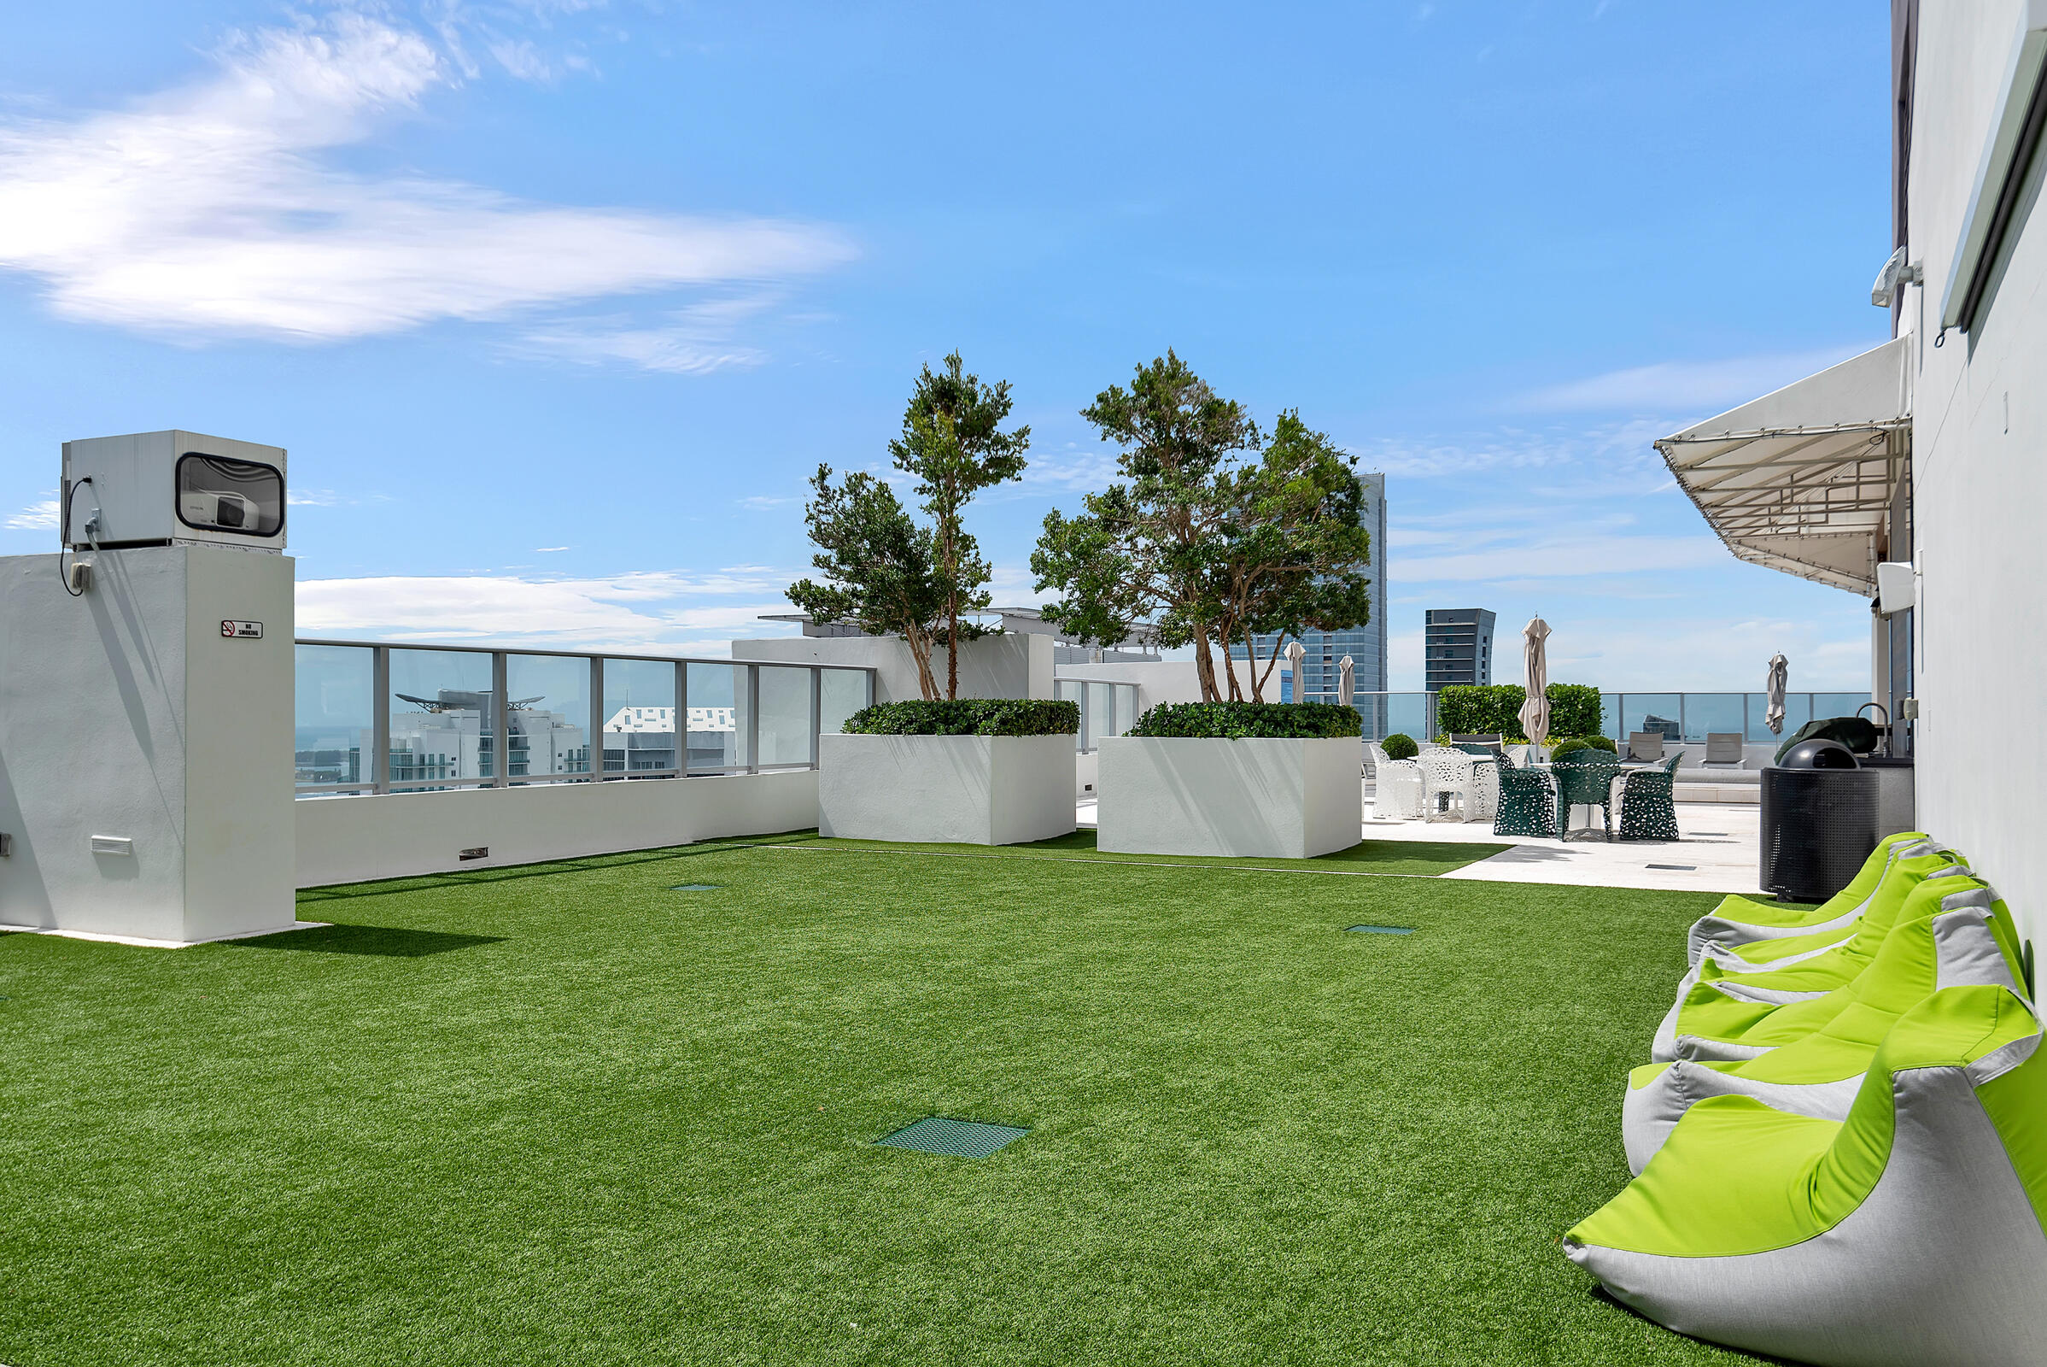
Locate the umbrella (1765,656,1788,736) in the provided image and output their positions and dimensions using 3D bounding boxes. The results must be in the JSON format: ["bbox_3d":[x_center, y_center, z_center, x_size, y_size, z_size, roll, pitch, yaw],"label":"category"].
[{"bbox_3d":[14.575,0.615,29.707,0.483,2.377,0.483,-1,-1,26],"label":"umbrella"}]

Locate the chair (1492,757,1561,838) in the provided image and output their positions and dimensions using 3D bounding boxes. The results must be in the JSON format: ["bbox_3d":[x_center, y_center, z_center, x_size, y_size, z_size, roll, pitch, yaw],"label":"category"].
[{"bbox_3d":[4.955,1.074,15.110,0.584,0.816,0.604,-1,-1,29],"label":"chair"}]

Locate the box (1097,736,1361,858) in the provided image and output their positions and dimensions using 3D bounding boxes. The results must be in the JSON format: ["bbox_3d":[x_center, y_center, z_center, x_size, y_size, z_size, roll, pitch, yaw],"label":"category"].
[{"bbox_3d":[1.874,0.964,13.654,1.828,0.973,1.833,-1,-1,27],"label":"box"}]

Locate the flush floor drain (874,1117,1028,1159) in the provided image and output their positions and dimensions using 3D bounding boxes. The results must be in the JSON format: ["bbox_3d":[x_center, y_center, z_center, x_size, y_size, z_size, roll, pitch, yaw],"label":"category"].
[{"bbox_3d":[-0.191,1.250,4.203,0.305,0.020,0.305,0,-1,26],"label":"flush floor drain"}]

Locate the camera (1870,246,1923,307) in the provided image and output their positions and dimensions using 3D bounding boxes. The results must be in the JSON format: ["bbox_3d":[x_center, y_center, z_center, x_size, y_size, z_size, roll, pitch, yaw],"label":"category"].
[{"bbox_3d":[5.647,-2.624,9.919,0.272,0.383,0.252,-1,-1,27],"label":"camera"}]

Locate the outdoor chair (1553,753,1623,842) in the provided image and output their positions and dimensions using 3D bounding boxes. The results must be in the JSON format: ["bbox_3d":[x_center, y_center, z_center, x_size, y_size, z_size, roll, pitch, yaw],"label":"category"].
[{"bbox_3d":[5.160,1.030,14.080,0.620,0.820,0.570,0,-1,15],"label":"outdoor chair"}]

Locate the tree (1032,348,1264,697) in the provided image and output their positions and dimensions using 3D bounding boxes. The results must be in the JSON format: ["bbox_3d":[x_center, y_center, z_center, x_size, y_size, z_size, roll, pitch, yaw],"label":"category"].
[{"bbox_3d":[1.098,-1.176,13.728,1.964,3.343,1.762,0,-1,5],"label":"tree"}]

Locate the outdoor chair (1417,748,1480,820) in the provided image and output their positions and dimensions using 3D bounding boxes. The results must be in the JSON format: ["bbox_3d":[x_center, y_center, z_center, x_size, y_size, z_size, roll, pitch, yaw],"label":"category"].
[{"bbox_3d":[4.620,1.079,16.650,0.620,0.820,0.570,0,-1,23],"label":"outdoor chair"}]

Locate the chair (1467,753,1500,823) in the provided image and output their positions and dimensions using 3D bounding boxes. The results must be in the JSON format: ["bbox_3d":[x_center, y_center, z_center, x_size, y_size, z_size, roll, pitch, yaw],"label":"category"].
[{"bbox_3d":[5.354,1.121,17.236,0.584,0.816,0.604,-1,-1,27],"label":"chair"}]

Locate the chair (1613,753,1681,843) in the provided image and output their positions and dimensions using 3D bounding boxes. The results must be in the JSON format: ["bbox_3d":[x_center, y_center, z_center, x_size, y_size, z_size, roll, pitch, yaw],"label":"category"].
[{"bbox_3d":[6.000,1.064,14.641,0.584,0.816,0.604,-1,-1,23],"label":"chair"}]

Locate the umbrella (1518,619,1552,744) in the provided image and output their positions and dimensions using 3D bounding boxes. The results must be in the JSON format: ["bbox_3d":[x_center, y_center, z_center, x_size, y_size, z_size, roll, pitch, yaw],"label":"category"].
[{"bbox_3d":[6.109,0.343,18.300,0.400,2.360,0.400,0,-1,26],"label":"umbrella"}]

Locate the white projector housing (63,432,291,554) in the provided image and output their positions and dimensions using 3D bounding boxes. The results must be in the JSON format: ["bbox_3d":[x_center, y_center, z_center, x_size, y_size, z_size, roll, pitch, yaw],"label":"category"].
[{"bbox_3d":[-4.596,-0.974,8.342,0.900,0.600,0.670,0,-1,26],"label":"white projector housing"}]

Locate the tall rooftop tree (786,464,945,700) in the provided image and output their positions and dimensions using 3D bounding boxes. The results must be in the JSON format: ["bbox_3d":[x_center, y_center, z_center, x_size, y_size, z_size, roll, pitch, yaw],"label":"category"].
[{"bbox_3d":[-1.550,-0.782,15.130,1.490,2.618,1.359,0,-1,-6],"label":"tall rooftop tree"}]

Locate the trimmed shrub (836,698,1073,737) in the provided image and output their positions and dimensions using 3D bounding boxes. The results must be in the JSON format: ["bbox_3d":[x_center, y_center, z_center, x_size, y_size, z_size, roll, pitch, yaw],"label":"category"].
[{"bbox_3d":[-0.620,0.348,15.078,1.692,0.398,1.752,-1,-1,27],"label":"trimmed shrub"}]

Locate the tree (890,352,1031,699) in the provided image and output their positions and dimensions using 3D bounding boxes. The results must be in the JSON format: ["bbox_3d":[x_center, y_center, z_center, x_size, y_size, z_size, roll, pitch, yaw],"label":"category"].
[{"bbox_3d":[-0.605,-1.440,14.650,1.350,3.450,1.350,0,-1,0],"label":"tree"}]

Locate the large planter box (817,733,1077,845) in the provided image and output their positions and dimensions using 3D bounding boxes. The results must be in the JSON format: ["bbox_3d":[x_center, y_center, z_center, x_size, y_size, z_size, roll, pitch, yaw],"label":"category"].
[{"bbox_3d":[-0.701,0.997,15.104,1.853,0.973,1.833,-1,-1,27],"label":"large planter box"}]

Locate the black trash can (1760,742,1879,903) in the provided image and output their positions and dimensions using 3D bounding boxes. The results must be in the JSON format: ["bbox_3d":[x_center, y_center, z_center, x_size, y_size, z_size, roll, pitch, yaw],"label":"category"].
[{"bbox_3d":[5.040,0.860,9.730,0.730,0.990,0.730,0,-1,0],"label":"black trash can"}]

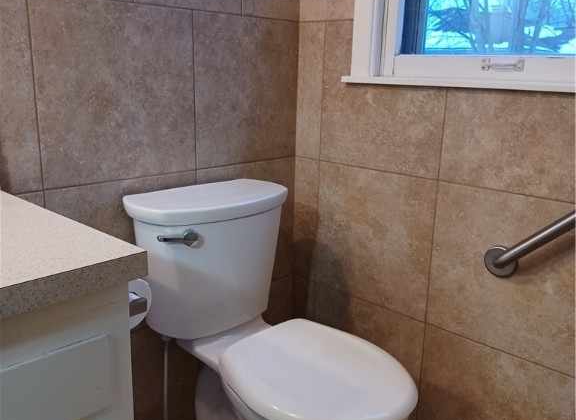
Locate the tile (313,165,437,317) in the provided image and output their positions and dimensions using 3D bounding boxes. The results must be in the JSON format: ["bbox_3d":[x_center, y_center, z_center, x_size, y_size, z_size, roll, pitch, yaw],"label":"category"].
[{"bbox_3d":[0.241,0.079,1.598,0.397,0.392,0.011,14,19,42],"label":"tile"}]

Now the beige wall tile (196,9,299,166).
[{"bbox_3d":[-0.110,-0.334,1.571,0.011,0.400,0.384,14,19,42],"label":"beige wall tile"}]

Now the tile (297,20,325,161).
[{"bbox_3d":[0.070,-0.355,1.671,0.101,0.400,0.011,14,19,42],"label":"tile"}]

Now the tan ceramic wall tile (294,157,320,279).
[{"bbox_3d":[0.060,0.032,1.768,0.101,0.392,0.011,14,19,42],"label":"tan ceramic wall tile"}]

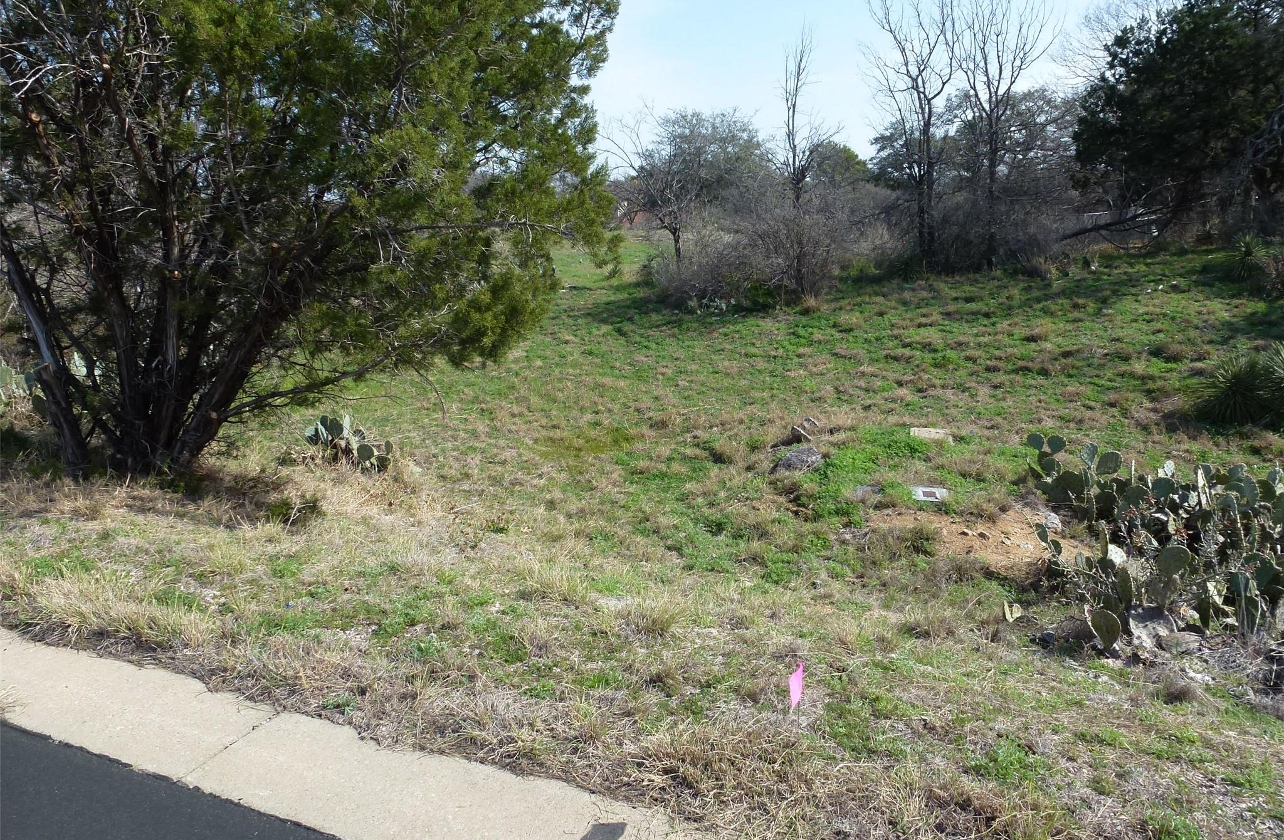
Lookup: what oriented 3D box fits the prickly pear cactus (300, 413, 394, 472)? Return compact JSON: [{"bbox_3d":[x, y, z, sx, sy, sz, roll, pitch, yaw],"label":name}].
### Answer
[{"bbox_3d":[-2.283,0.180,6.903,0.700,0.411,0.560,0,12,0],"label":"prickly pear cactus"}]

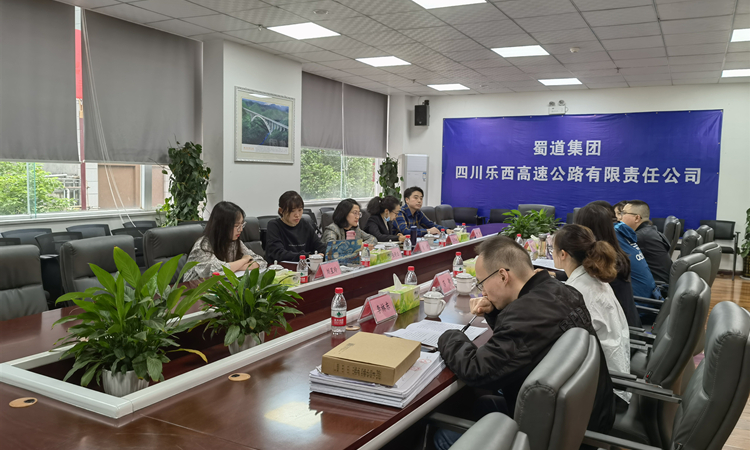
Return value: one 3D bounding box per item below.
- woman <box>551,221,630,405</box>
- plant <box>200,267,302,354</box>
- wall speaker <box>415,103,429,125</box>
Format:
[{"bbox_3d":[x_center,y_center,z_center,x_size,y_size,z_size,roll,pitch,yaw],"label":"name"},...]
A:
[{"bbox_3d":[0.878,0.604,2.822,0.720,1.220,0.480,4,6,28],"label":"woman"},{"bbox_3d":[-0.533,0.370,2.465,0.420,0.410,0.410,0,6,-12],"label":"plant"},{"bbox_3d":[0.860,-2.007,10.747,0.240,0.370,0.220,3,6,17],"label":"wall speaker"}]

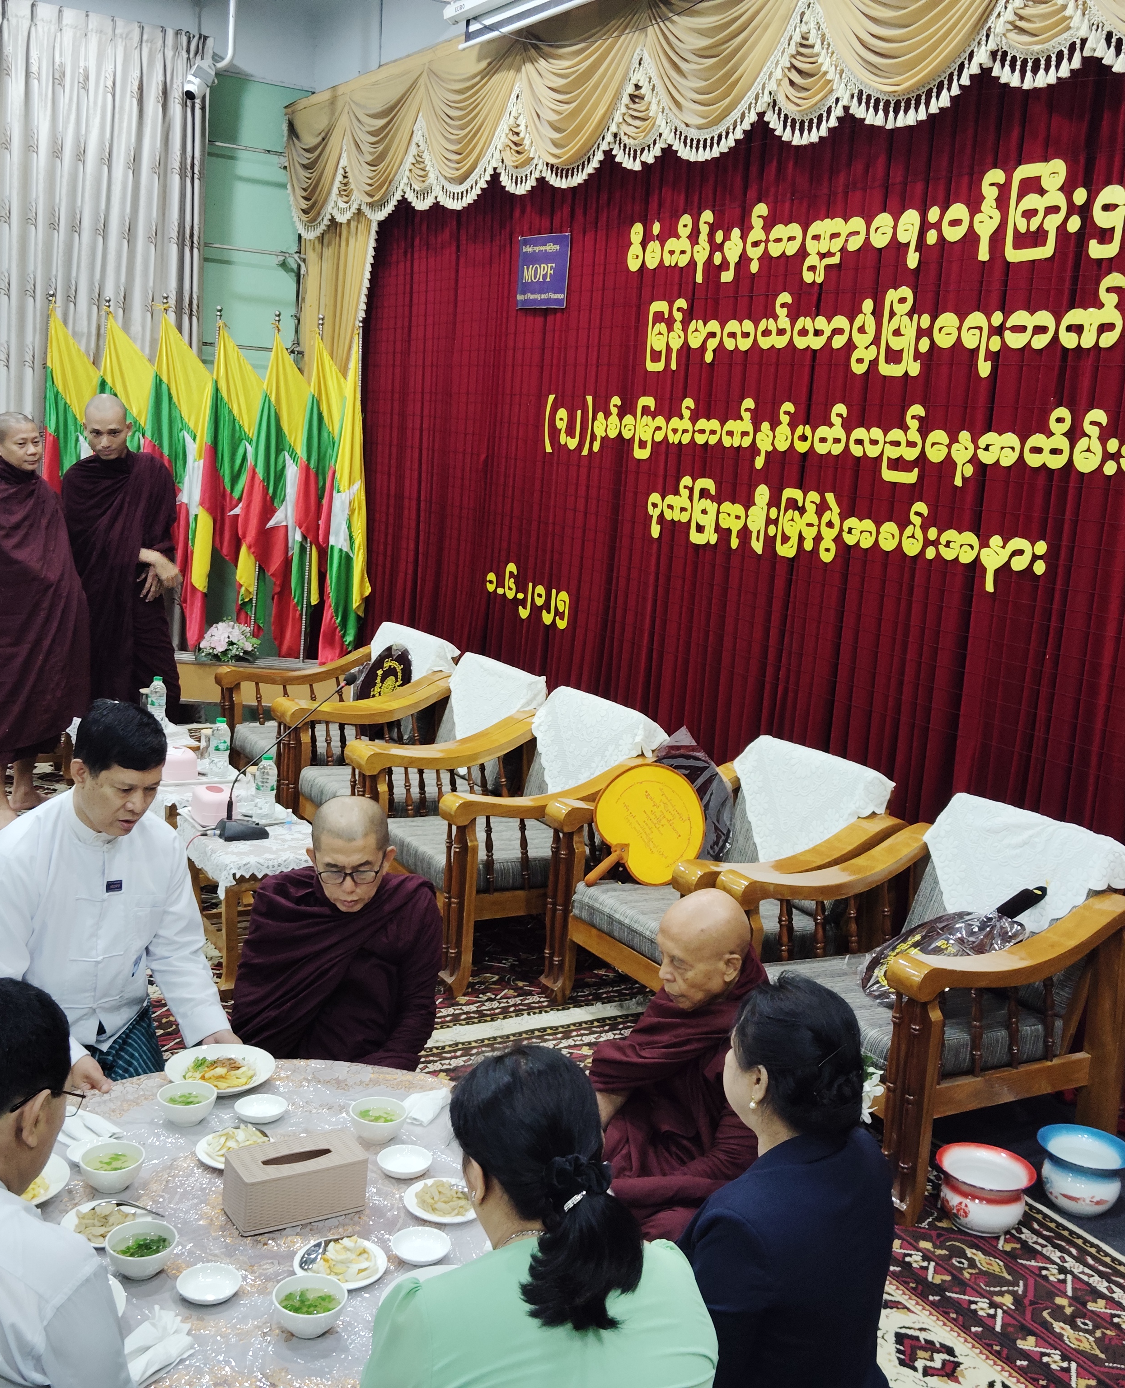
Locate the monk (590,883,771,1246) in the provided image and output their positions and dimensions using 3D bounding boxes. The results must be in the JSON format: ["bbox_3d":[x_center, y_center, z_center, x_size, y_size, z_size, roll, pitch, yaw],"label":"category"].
[{"bbox_3d":[0.228,0.784,2.977,0.560,0.800,0.580,-2,11,-31],"label":"monk"}]

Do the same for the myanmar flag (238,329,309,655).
[{"bbox_3d":[-1.596,-1.105,8.250,0.370,1.750,0.220,4,10,-4],"label":"myanmar flag"}]

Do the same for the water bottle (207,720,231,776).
[{"bbox_3d":[-1.120,0.179,4.880,0.067,0.205,0.067,-2,11,-31],"label":"water bottle"}]

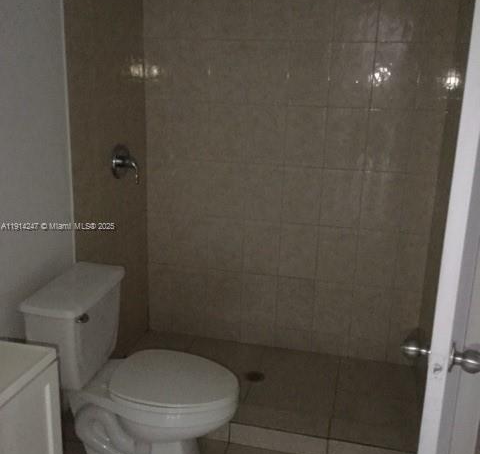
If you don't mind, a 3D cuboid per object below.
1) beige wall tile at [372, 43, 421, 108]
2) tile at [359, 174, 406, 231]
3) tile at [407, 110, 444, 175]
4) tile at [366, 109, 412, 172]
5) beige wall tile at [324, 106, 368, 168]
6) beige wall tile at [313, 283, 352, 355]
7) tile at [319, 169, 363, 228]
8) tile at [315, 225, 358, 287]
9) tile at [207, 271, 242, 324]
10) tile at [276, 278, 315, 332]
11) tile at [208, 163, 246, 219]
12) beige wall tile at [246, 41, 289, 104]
[{"bbox_3d":[0.732,-0.713,2.716,0.199,0.301,0.010,5,16,12],"label":"beige wall tile"},{"bbox_3d":[0.714,-0.128,2.881,0.199,0.301,0.010,5,16,12],"label":"tile"},{"bbox_3d":[0.899,-0.403,2.770,0.158,0.305,0.010,5,17,12],"label":"tile"},{"bbox_3d":[0.724,-0.419,2.807,0.202,0.305,0.010,5,17,12],"label":"tile"},{"bbox_3d":[0.526,-0.438,2.841,0.199,0.301,0.010,5,16,12],"label":"beige wall tile"},{"bbox_3d":[0.500,0.474,3.090,0.202,0.375,0.010,5,16,12],"label":"beige wall tile"},{"bbox_3d":[0.514,-0.142,2.921,0.200,0.302,0.010,5,17,12],"label":"tile"},{"bbox_3d":[0.506,0.149,3.010,0.200,0.302,0.010,5,17,12],"label":"tile"},{"bbox_3d":[-0.090,0.386,3.206,0.202,0.303,0.010,5,16,12],"label":"tile"},{"bbox_3d":[0.301,0.421,3.148,0.202,0.305,0.010,5,17,12],"label":"tile"},{"bbox_3d":[-0.073,-0.200,3.051,0.199,0.301,0.010,5,16,12],"label":"tile"},{"bbox_3d":[0.136,-0.760,2.826,0.200,0.302,0.010,5,17,12],"label":"beige wall tile"}]

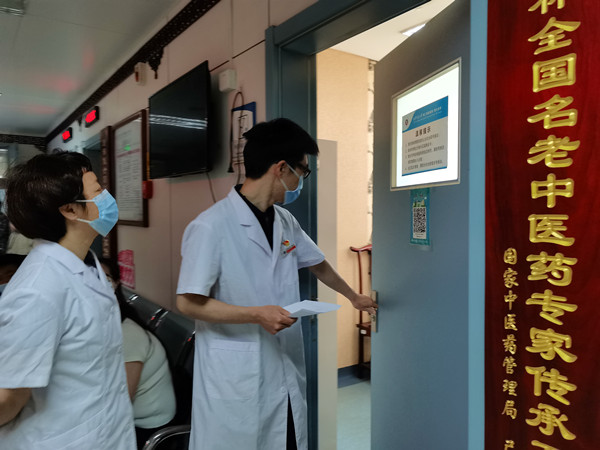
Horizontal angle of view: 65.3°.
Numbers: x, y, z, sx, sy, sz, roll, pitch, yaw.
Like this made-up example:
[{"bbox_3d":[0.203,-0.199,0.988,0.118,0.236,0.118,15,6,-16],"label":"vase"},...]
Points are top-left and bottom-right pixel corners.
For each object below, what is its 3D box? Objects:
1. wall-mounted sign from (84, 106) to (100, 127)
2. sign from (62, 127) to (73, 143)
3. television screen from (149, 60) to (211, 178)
[{"bbox_3d":[-2.089,-1.077,4.696,0.045,0.130,0.500,-2,3,-35],"label":"wall-mounted sign"},{"bbox_3d":[-2.927,-1.129,5.886,0.045,0.135,0.480,-2,3,-35],"label":"sign"},{"bbox_3d":[-0.709,-0.558,2.728,0.045,0.535,0.910,-2,3,-35],"label":"television screen"}]

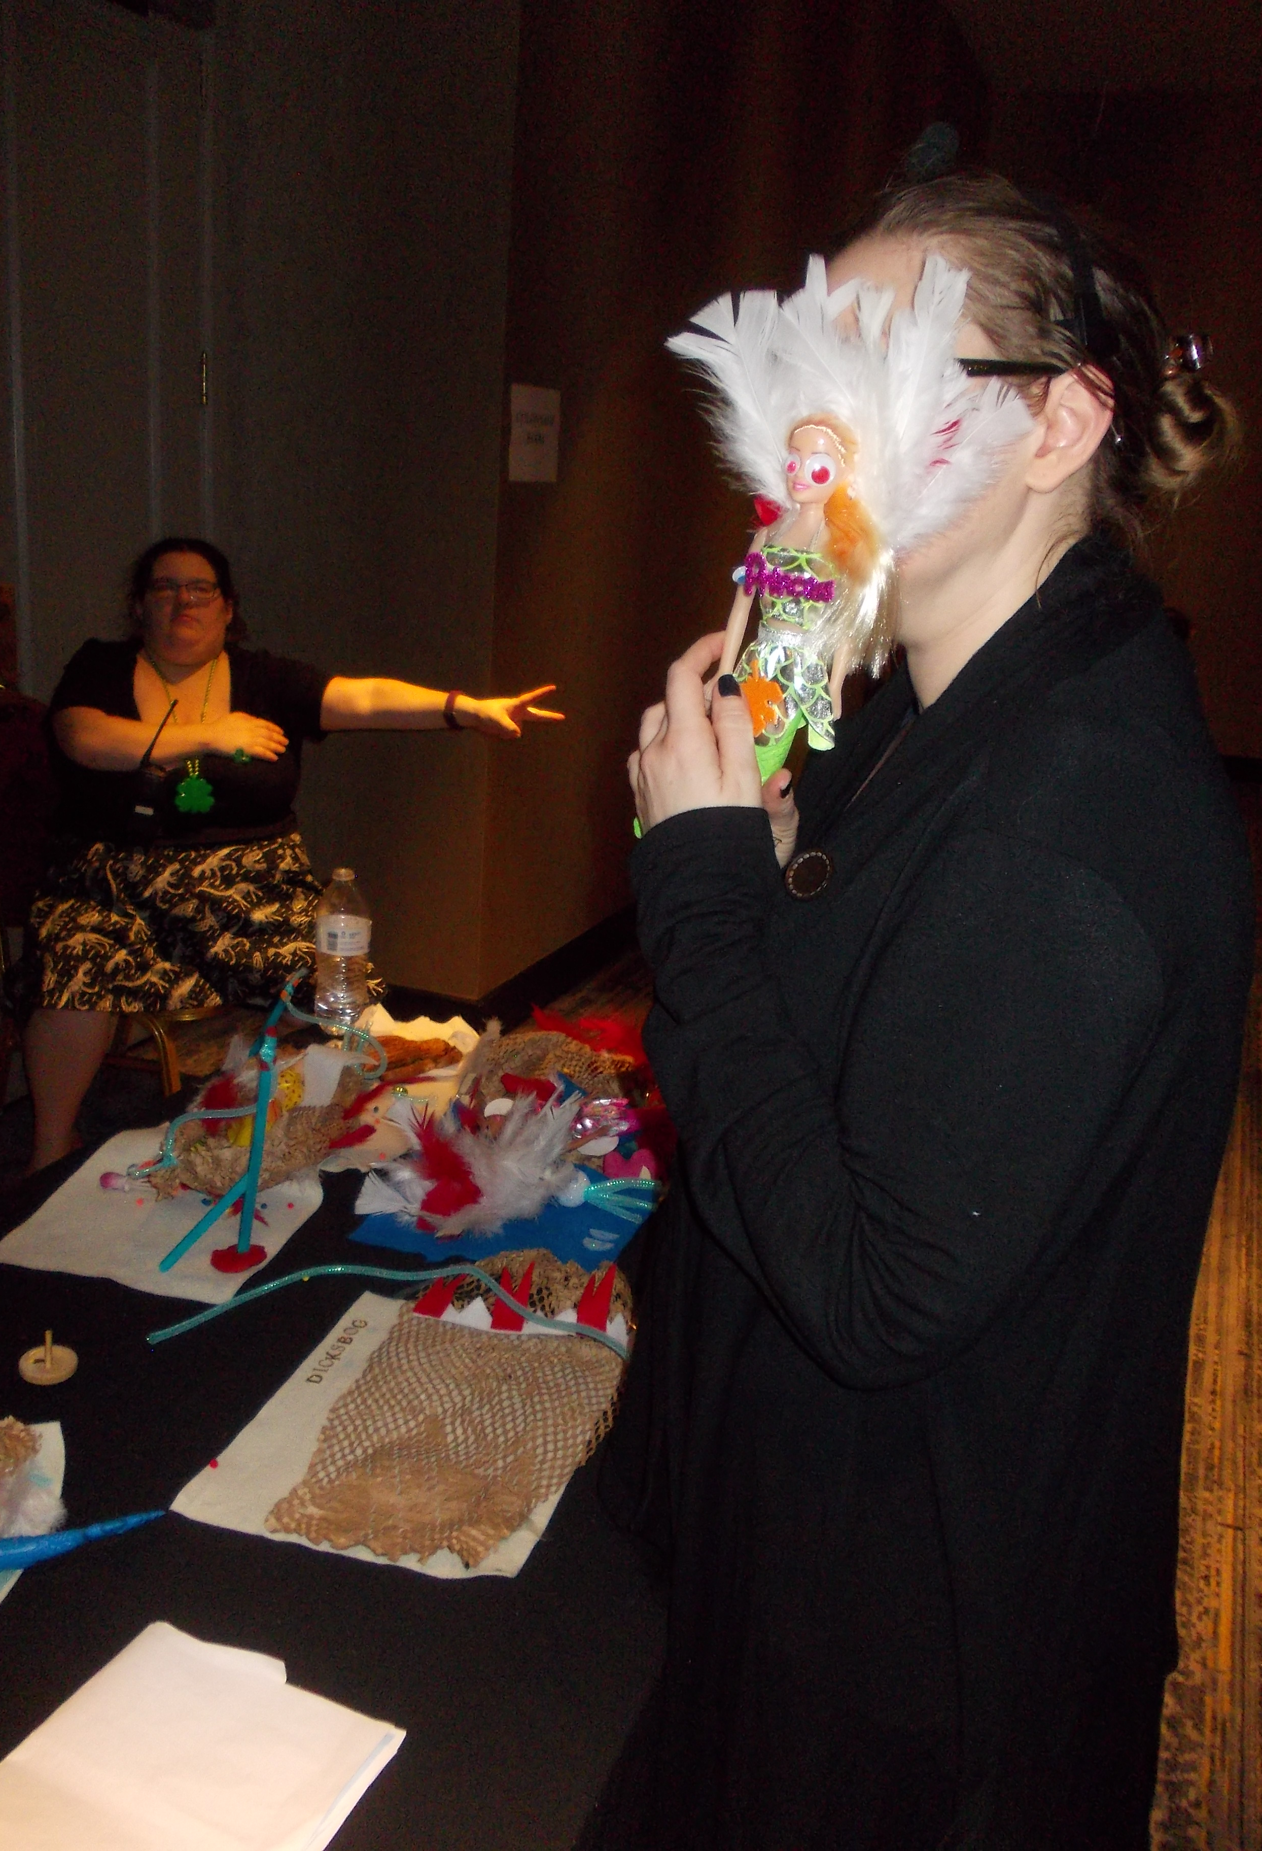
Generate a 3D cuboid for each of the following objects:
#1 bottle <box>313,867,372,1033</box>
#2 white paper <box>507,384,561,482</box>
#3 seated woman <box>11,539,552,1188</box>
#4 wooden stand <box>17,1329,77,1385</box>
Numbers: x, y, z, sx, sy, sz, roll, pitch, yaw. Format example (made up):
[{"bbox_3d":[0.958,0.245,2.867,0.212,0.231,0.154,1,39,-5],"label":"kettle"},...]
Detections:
[{"bbox_3d":[-0.353,0.025,1.831,0.067,0.204,0.067,4,16,-1],"label":"bottle"},{"bbox_3d":[-0.234,-1.203,3.676,0.006,0.216,0.279,10,18,19],"label":"white paper"},{"bbox_3d":[-0.684,-0.120,3.034,1.000,1.260,0.720,-3,17,-24],"label":"seated woman"},{"bbox_3d":[-0.418,0.301,1.072,0.041,0.036,0.041,4,14,0],"label":"wooden stand"}]

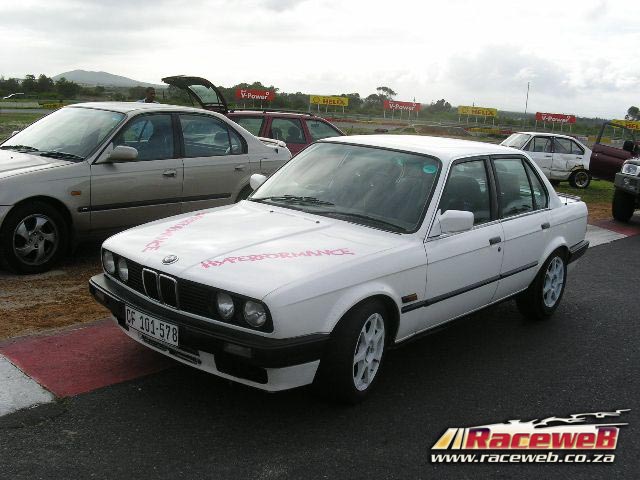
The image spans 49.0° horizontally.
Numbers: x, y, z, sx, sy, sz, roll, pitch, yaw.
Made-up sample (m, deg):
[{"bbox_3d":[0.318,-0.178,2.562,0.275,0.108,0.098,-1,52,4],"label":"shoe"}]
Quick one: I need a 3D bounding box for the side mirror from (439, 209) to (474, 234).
[{"bbox_3d":[0.806,-0.104,4.162,0.200,0.140,0.110,13,15,38],"label":"side mirror"}]

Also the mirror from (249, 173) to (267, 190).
[{"bbox_3d":[-0.466,-0.408,5.154,0.200,0.140,0.110,13,15,38],"label":"mirror"}]

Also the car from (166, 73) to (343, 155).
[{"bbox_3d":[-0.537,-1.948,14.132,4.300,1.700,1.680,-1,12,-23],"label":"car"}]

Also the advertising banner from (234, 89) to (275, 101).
[{"bbox_3d":[-8.577,-19.026,92.000,5.200,1.350,0.120,4,11,-1],"label":"advertising banner"}]

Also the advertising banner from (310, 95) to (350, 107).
[{"bbox_3d":[1.244,-18.201,92.000,5.000,1.300,0.120,4,11,-1],"label":"advertising banner"}]

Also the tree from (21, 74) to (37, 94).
[{"bbox_3d":[-49.786,-26.388,120.000,2.900,3.600,2.900,4,11,-1],"label":"tree"}]

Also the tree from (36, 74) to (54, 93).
[{"bbox_3d":[-46.883,-26.473,120.000,3.200,3.600,3.100,4,11,-1],"label":"tree"}]

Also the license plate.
[{"bbox_3d":[-0.857,0.433,3.567,0.440,0.115,0.020,13,15,38],"label":"license plate"}]

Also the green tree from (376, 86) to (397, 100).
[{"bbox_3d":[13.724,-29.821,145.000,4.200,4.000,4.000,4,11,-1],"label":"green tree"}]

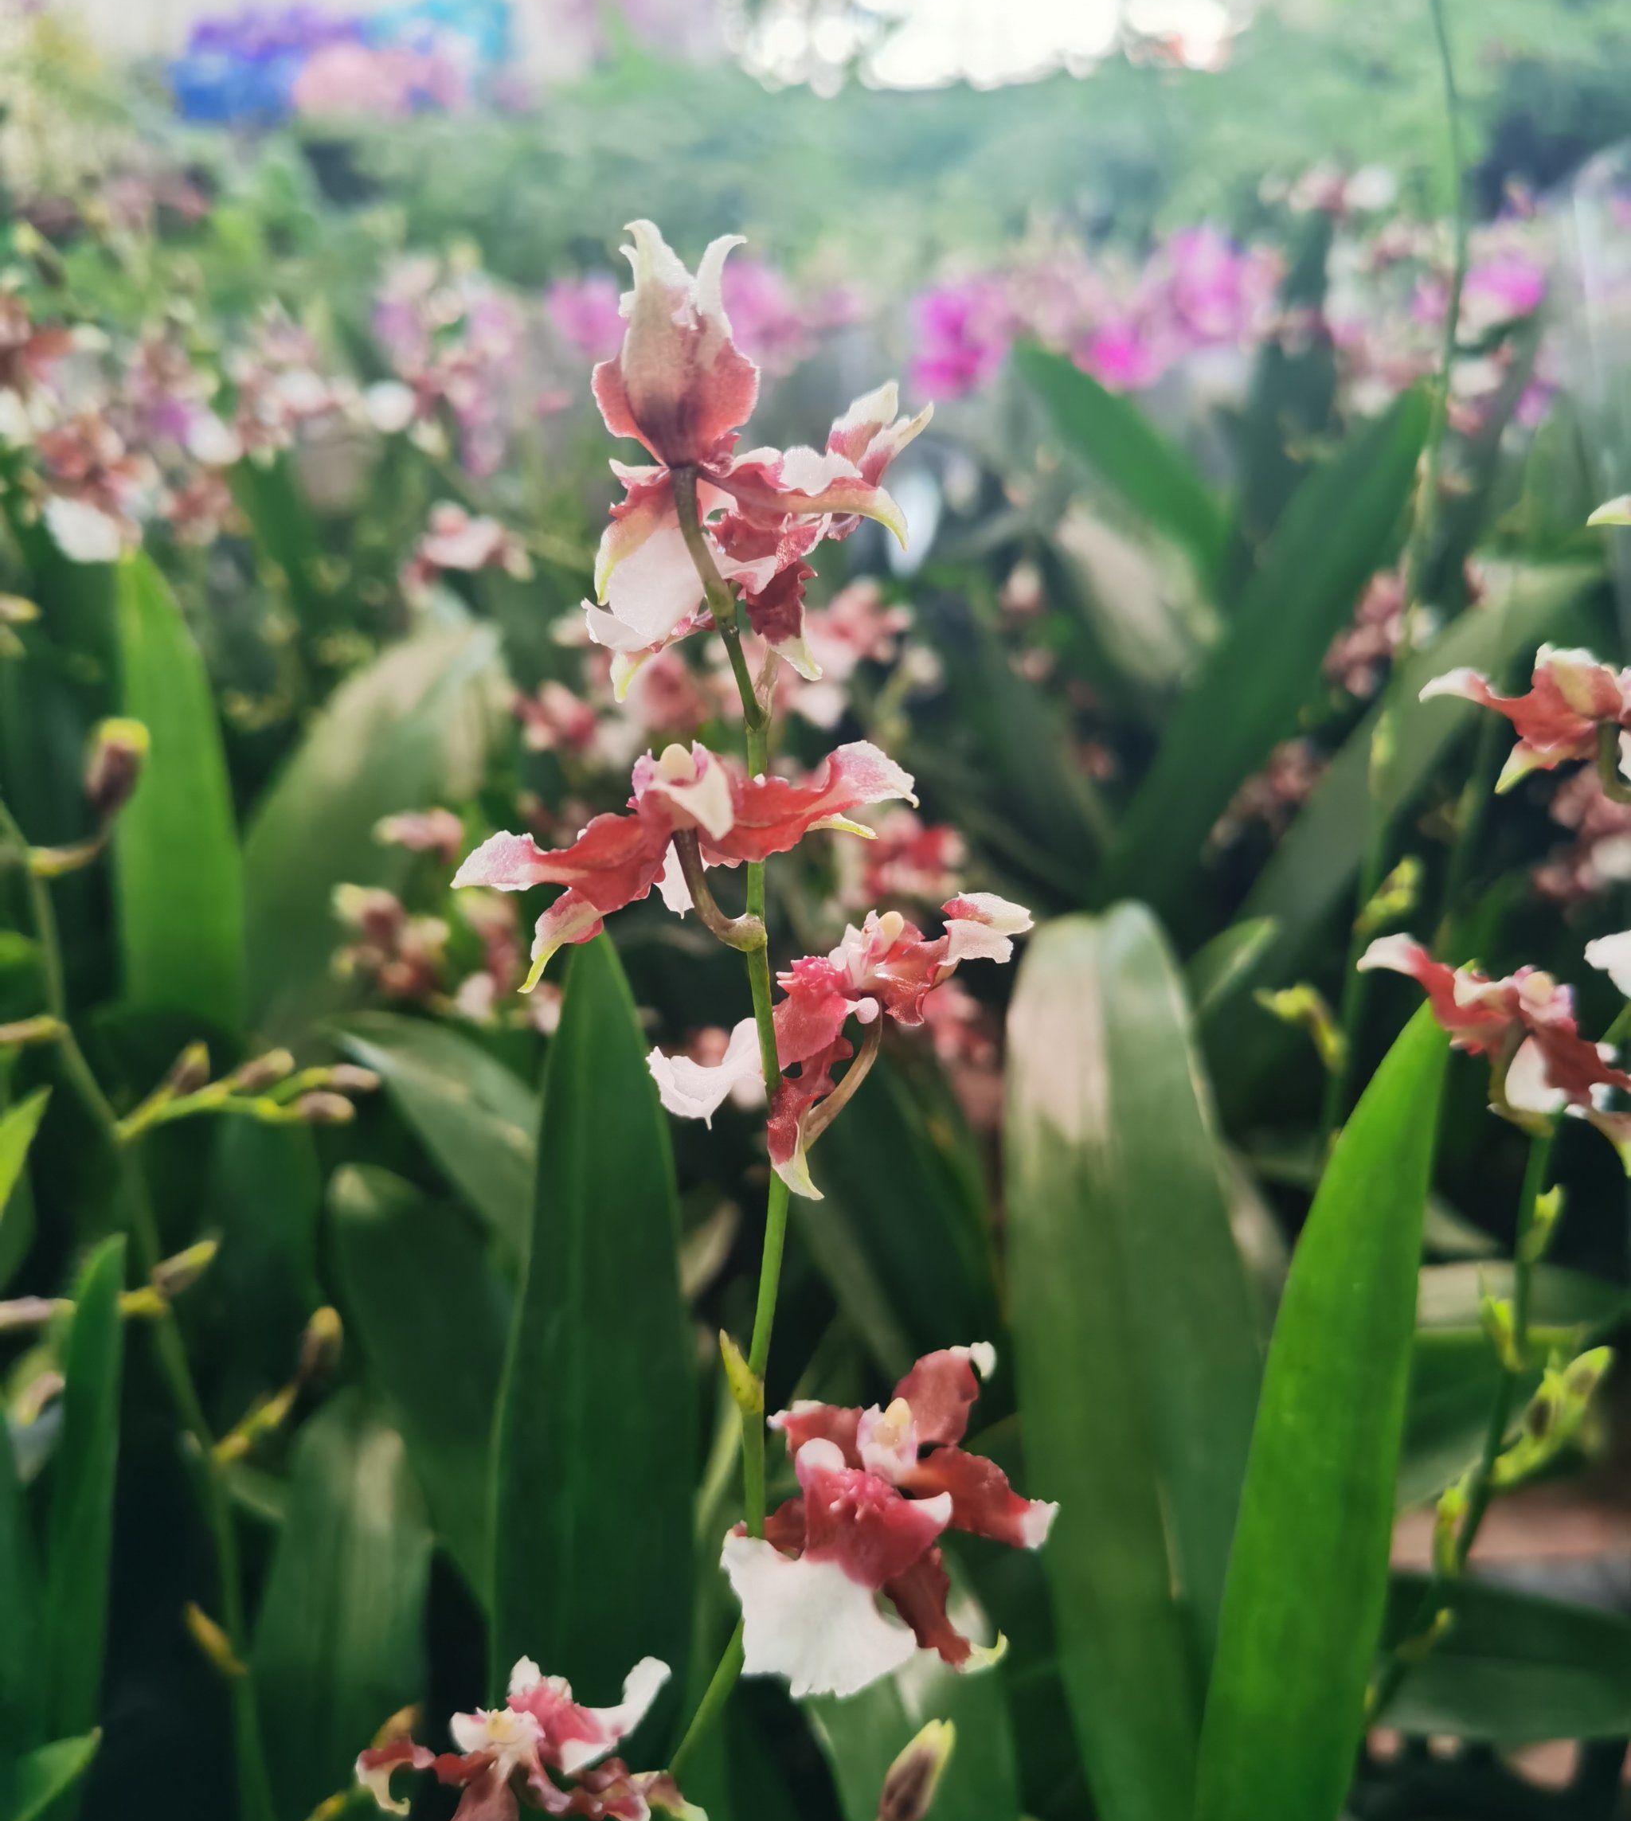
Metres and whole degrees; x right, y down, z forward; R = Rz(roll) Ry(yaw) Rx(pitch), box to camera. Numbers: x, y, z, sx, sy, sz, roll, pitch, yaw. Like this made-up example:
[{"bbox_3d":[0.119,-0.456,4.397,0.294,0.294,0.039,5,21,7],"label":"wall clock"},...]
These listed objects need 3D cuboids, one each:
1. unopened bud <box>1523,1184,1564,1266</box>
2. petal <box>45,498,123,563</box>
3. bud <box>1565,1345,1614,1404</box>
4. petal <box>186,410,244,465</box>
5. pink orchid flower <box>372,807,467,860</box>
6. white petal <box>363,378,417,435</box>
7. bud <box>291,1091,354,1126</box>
[{"bbox_3d":[0.118,0.051,0.275,0.004,0.013,0.004,21,6,0],"label":"unopened bud"},{"bbox_3d":[-0.224,-0.117,0.520,0.022,0.018,0.009,0,18,0],"label":"petal"},{"bbox_3d":[0.126,0.075,0.275,0.005,0.009,0.005,35,6,0],"label":"bud"},{"bbox_3d":[-0.227,-0.178,0.640,0.019,0.018,0.008,-2,18,-5],"label":"petal"},{"bbox_3d":[-0.105,-0.020,0.450,0.022,0.014,0.018,10,21,29],"label":"pink orchid flower"},{"bbox_3d":[-0.168,-0.199,0.670,0.020,0.019,0.008,-2,18,-5],"label":"white petal"},{"bbox_3d":[-0.090,0.036,0.310,0.011,0.005,0.005,3,0,9],"label":"bud"}]

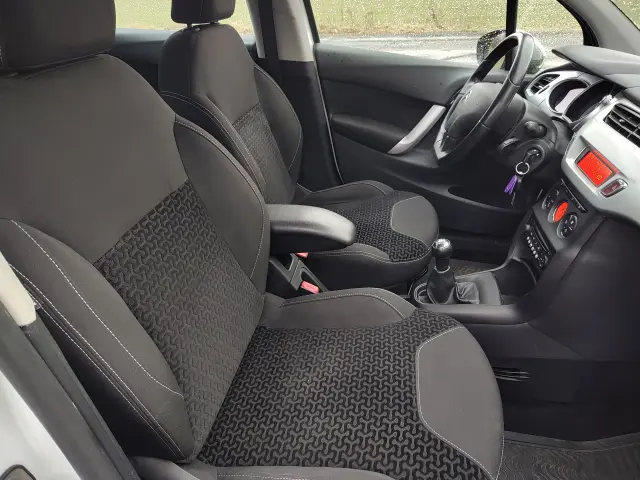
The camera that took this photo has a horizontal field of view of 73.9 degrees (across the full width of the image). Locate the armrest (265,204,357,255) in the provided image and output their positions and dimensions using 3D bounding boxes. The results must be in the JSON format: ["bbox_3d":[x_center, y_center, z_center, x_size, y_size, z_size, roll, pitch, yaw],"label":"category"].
[{"bbox_3d":[-0.080,-0.037,1.097,0.340,0.086,0.110,2,32,10],"label":"armrest"}]

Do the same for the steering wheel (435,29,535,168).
[{"bbox_3d":[0.448,-0.371,1.153,0.085,0.366,0.375,27,33,-7],"label":"steering wheel"}]

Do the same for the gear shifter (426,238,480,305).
[{"bbox_3d":[0.336,0.070,1.050,0.130,0.175,0.100,4,33,8],"label":"gear shifter"}]

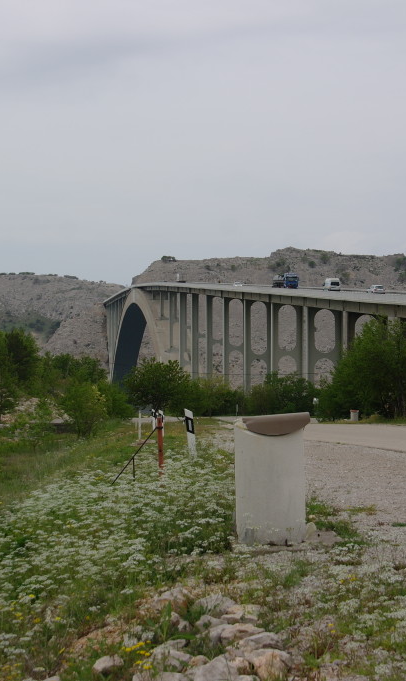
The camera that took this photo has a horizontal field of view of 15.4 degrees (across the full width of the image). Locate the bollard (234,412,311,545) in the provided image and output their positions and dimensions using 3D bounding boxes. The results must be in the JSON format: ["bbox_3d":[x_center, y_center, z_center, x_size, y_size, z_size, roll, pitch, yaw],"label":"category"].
[{"bbox_3d":[0.495,0.980,10.800,0.530,0.930,0.520,-1,1,0],"label":"bollard"}]

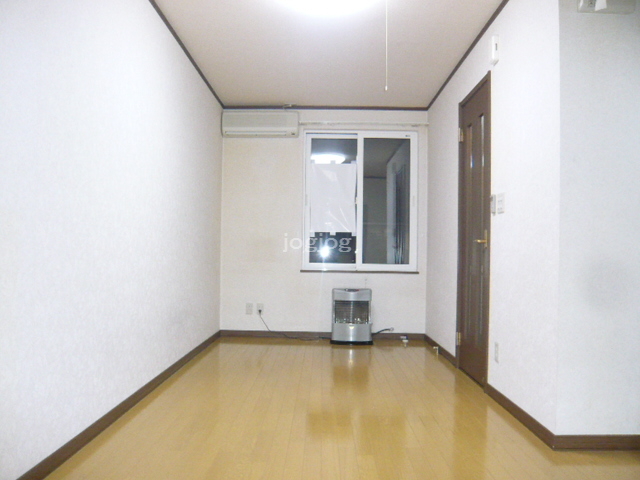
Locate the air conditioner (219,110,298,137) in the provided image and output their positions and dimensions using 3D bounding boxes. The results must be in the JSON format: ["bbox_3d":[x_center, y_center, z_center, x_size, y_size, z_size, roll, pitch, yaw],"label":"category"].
[{"bbox_3d":[-0.599,-1.178,5.252,0.780,0.250,0.200,1,-1,0],"label":"air conditioner"}]

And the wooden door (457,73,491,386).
[{"bbox_3d":[1.094,-0.038,3.694,0.050,2.040,0.740,1,-1,0],"label":"wooden door"}]

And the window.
[{"bbox_3d":[0.427,-0.406,5.433,1.196,1.462,0.111,1,-1,0],"label":"window"}]

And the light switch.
[{"bbox_3d":[1.073,-0.218,3.063,0.013,0.122,0.118,1,-1,0],"label":"light switch"}]

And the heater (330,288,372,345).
[{"bbox_3d":[0.312,0.739,5.091,0.410,0.545,0.280,1,-1,0],"label":"heater"}]

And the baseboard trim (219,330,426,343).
[{"bbox_3d":[0.027,0.979,5.287,2.111,0.070,0.014,1,-1,0],"label":"baseboard trim"}]

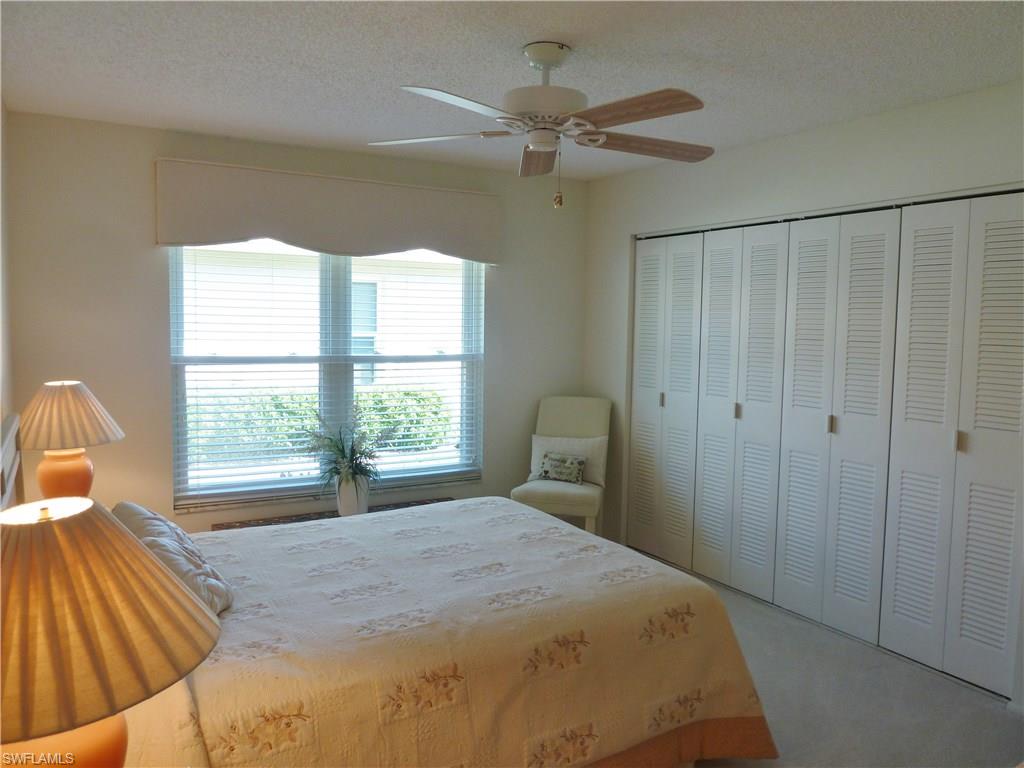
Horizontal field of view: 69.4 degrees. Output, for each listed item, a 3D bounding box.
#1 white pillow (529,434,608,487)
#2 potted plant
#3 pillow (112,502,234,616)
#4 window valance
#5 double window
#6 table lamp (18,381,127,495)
[{"bbox_3d":[0.353,0.481,4.620,0.510,0.330,0.140,2,-8,14],"label":"white pillow"},{"bbox_3d":[-0.929,0.462,4.159,0.430,0.620,0.410,-2,6,-29],"label":"potted plant"},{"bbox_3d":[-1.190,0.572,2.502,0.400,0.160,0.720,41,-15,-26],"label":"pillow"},{"bbox_3d":[-0.946,-0.935,4.203,1.950,0.425,0.140,-2,6,-29],"label":"window valance"},{"bbox_3d":[-1.002,-0.108,4.352,1.830,1.460,0.110,-2,6,-29],"label":"double window"},{"bbox_3d":[-1.896,0.266,3.139,0.425,0.545,0.425,-2,6,-29],"label":"table lamp"}]

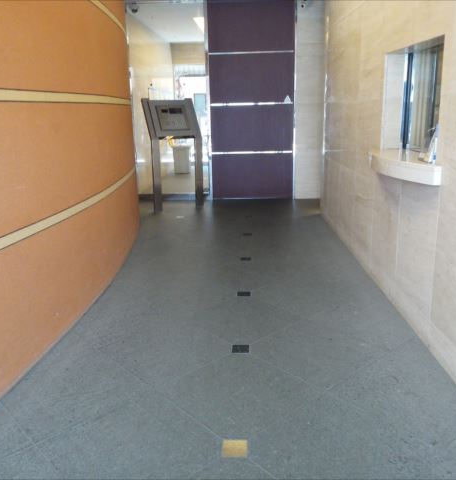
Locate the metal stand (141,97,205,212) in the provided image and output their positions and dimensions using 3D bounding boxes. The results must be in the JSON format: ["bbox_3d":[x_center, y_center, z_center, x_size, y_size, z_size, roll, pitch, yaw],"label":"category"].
[{"bbox_3d":[-0.713,-1.117,6.566,0.750,1.420,0.290,-11,18,-33],"label":"metal stand"}]

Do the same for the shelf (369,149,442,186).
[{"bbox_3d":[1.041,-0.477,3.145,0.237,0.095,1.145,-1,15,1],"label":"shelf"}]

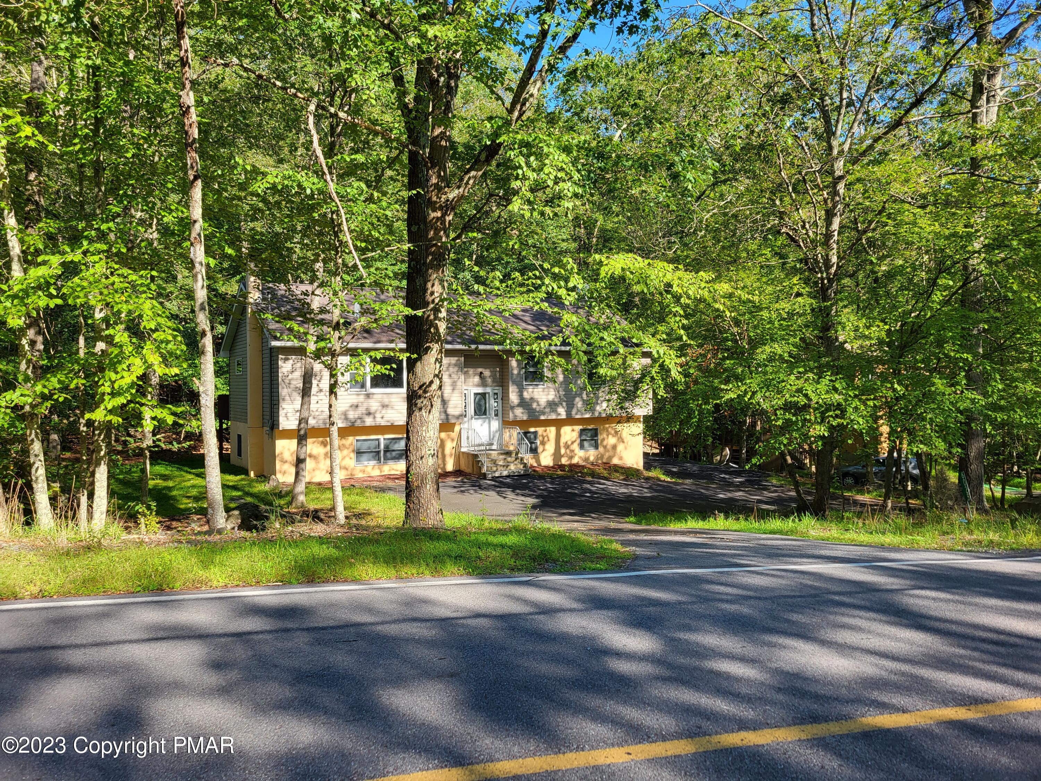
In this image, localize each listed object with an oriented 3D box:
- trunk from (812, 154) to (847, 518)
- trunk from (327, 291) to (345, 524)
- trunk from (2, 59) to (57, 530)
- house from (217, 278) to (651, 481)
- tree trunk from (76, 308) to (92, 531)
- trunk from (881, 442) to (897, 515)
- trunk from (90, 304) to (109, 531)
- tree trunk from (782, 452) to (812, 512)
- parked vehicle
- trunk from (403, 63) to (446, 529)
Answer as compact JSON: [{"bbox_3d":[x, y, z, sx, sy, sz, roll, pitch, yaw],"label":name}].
[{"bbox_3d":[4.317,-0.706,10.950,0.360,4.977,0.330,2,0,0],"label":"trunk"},{"bbox_3d":[-2.297,0.213,9.750,0.190,2.911,0.180,-2,0,0],"label":"trunk"},{"bbox_3d":[-5.497,-1.092,8.750,0.480,5.306,0.400,-5,0,0],"label":"trunk"},{"bbox_3d":[-2.868,-0.417,30.900,15.639,6.950,8.450,-1,0,-31],"label":"house"},{"bbox_3d":[-4.911,0.325,8.800,0.150,2.508,0.130,-1,0,0],"label":"tree trunk"},{"bbox_3d":[5.324,1.269,11.300,0.170,1.070,0.150,3,0,0],"label":"trunk"},{"bbox_3d":[-4.714,0.300,8.750,0.190,2.539,0.180,0,0,0],"label":"trunk"},{"bbox_3d":[3.937,1.299,11.150,0.220,0.916,0.180,-16,0,0],"label":"tree trunk"},{"bbox_3d":[17.189,3.989,37.600,4.450,1.620,1.850,-1,0,18],"label":"parked vehicle"},{"bbox_3d":[-1.160,-1.145,9.450,0.480,5.622,0.460,0,0,0],"label":"trunk"}]

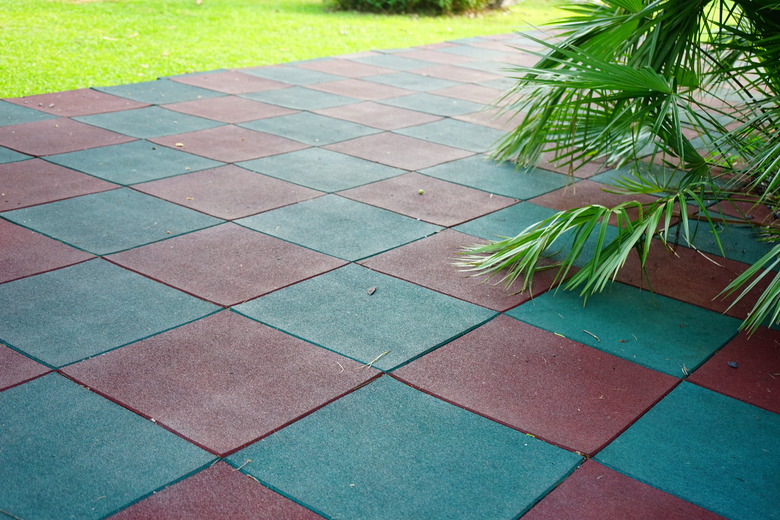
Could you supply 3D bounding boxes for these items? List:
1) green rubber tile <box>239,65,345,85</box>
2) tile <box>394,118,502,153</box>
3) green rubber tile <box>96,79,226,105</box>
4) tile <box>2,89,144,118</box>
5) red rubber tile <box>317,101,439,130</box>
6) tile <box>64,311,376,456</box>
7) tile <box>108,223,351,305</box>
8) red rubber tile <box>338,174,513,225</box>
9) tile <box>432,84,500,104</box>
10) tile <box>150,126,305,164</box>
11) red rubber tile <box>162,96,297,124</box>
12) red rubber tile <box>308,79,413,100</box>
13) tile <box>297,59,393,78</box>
[{"bbox_3d":[-0.573,-1.099,5.619,0.500,0.030,0.500,18,24,33],"label":"green rubber tile"},{"bbox_3d":[0.340,-0.582,4.401,0.500,0.030,0.500,18,24,33],"label":"tile"},{"bbox_3d":[-1.192,-0.866,4.875,0.500,0.030,0.500,18,24,32],"label":"green rubber tile"},{"bbox_3d":[-1.480,-0.749,4.488,0.500,0.030,0.500,18,24,32],"label":"tile"},{"bbox_3d":[-0.064,-0.727,4.758,0.500,0.030,0.500,18,24,32],"label":"red rubber tile"},{"bbox_3d":[-0.358,0.255,2.020,0.500,0.030,0.500,19,24,33],"label":"tile"},{"bbox_3d":[-0.459,0.011,2.655,0.500,0.030,0.500,18,24,32],"label":"tile"},{"bbox_3d":[0.141,-0.216,3.416,0.500,0.030,0.500,18,24,33],"label":"red rubber tile"},{"bbox_3d":[0.543,-0.954,5.456,0.500,0.030,0.500,18,24,33],"label":"tile"},{"bbox_3d":[-0.664,-0.479,3.912,0.500,0.030,0.500,18,24,33],"label":"tile"},{"bbox_3d":[-0.784,-0.735,4.614,0.500,0.030,0.500,17,24,31],"label":"red rubber tile"},{"bbox_3d":[-0.169,-0.978,5.415,0.500,0.030,0.500,18,24,32],"label":"red rubber tile"},{"bbox_3d":[-0.270,-1.219,6.009,0.500,0.030,0.500,18,24,33],"label":"tile"}]

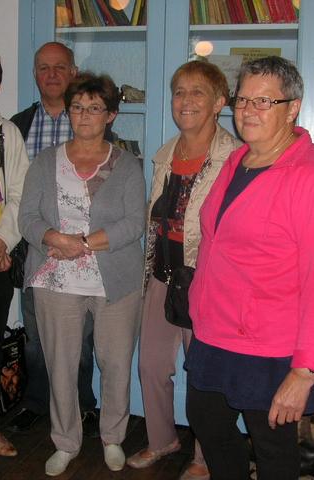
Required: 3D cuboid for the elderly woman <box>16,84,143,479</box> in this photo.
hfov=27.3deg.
[{"bbox_3d":[-0.292,0.144,2.592,0.500,1.560,0.360,1,8,-2],"label":"elderly woman"}]

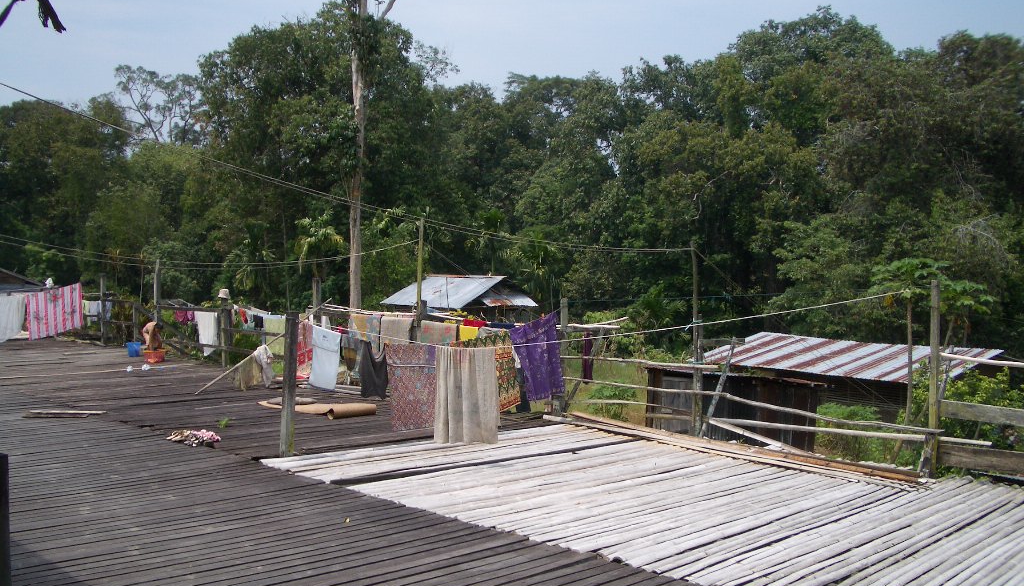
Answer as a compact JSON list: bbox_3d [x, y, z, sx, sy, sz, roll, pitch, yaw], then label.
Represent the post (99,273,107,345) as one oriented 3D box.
[{"bbox_3d":[-9.306,0.376,23.567,0.095,1.617,0.095,-1,2,-44],"label":"post"}]

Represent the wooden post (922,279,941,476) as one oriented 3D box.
[{"bbox_3d":[4.180,0.852,10.300,0.075,1.954,0.075,0,1,-45],"label":"wooden post"}]

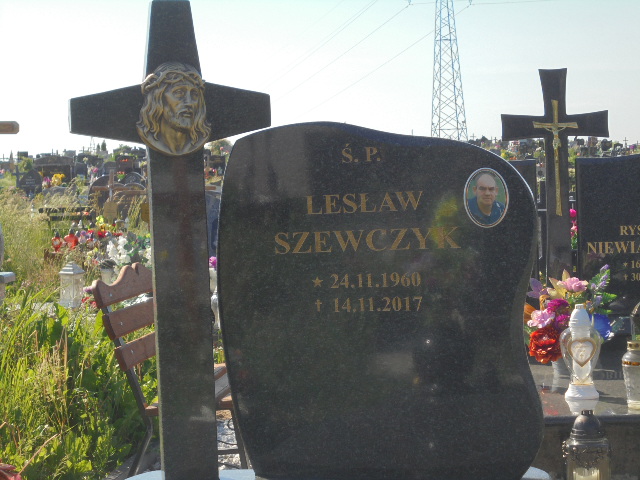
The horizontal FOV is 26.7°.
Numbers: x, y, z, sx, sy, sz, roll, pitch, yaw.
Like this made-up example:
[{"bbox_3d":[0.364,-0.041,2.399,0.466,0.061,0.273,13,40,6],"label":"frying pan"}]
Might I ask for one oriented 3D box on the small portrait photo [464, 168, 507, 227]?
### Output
[{"bbox_3d":[0.346,-0.087,2.800,0.092,0.123,0.012,-1,4,10],"label":"small portrait photo"}]

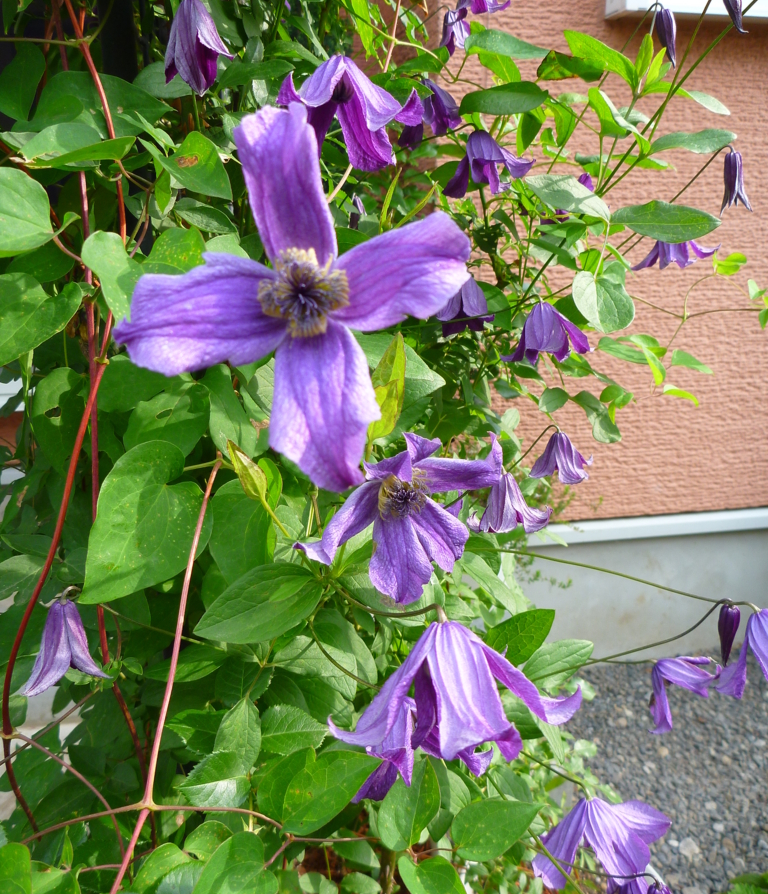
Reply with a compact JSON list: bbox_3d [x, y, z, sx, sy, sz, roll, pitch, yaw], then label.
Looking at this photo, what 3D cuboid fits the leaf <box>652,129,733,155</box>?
[{"bbox_3d":[0.246,-0.243,0.660,0.067,0.012,0.032,-12,43,3],"label":"leaf"}]

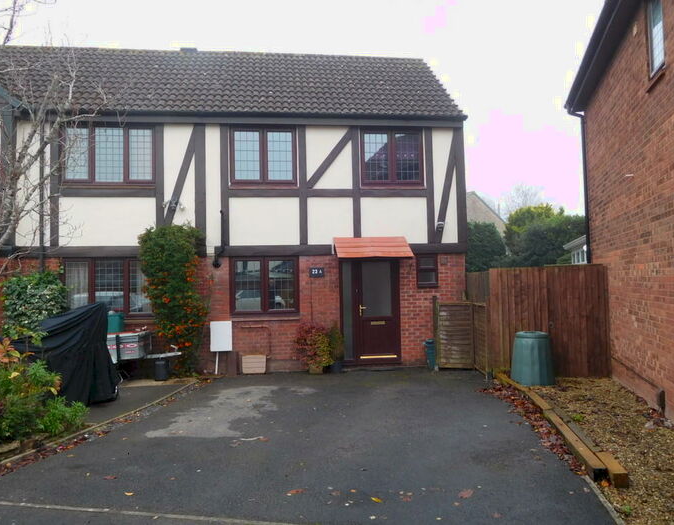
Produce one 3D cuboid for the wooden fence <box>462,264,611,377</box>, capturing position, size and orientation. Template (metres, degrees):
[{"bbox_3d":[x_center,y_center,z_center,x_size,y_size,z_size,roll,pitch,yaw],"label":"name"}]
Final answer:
[{"bbox_3d":[3.522,1.022,8.755,2.120,1.850,0.100,-2,-3,17],"label":"wooden fence"}]

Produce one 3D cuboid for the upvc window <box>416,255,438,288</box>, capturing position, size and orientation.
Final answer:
[{"bbox_3d":[1.827,0.182,10.288,0.462,0.685,0.090,-1,-3,-6],"label":"upvc window"}]

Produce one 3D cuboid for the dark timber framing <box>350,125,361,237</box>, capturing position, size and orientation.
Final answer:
[{"bbox_3d":[0.408,-1.549,10.087,0.165,2.350,0.050,-1,-2,-6],"label":"dark timber framing"}]

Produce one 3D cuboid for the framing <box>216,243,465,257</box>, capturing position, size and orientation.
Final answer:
[{"bbox_3d":[0.075,-0.233,9.981,4.967,0.228,0.060,-1,-2,-6],"label":"framing"}]

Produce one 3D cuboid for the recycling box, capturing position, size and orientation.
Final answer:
[{"bbox_3d":[-3.642,1.485,8.831,0.750,0.550,0.550,0,-3,-21],"label":"recycling box"}]

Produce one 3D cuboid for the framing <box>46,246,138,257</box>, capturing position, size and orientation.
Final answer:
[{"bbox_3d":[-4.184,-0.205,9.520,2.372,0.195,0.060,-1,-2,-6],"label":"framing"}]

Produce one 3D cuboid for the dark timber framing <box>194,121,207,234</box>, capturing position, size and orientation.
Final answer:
[{"bbox_3d":[-2.640,-1.511,9.795,0.198,2.310,0.050,-1,-3,-6],"label":"dark timber framing"}]

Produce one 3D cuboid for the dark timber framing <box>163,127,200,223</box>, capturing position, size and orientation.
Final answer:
[{"bbox_3d":[-2.988,-1.570,9.758,0.157,2.241,0.050,17,-4,-5],"label":"dark timber framing"}]

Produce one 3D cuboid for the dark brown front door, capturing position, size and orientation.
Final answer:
[{"bbox_3d":[0.791,0.968,10.163,0.965,2.064,0.090,-1,-3,-6],"label":"dark brown front door"}]

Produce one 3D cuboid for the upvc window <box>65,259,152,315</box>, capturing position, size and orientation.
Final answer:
[{"bbox_3d":[-4.311,0.474,9.595,1.627,1.113,0.100,-1,-3,-6],"label":"upvc window"}]

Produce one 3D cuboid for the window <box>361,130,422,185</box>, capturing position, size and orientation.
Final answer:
[{"bbox_3d":[1.113,-2.112,10.304,1.276,1.159,0.100,-1,-3,-6],"label":"window"}]

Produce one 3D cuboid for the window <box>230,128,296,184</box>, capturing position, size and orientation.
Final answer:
[{"bbox_3d":[-1.449,-2.077,9.941,1.291,1.149,0.090,-1,-2,-6],"label":"window"}]

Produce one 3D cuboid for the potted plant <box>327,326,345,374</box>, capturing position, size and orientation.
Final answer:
[{"bbox_3d":[-0.029,1.591,9.569,0.400,0.900,0.400,-1,-2,-6],"label":"potted plant"}]

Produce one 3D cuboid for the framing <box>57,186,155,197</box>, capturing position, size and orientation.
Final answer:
[{"bbox_3d":[-4.344,-1.322,9.612,1.762,0.180,0.050,-1,-2,-6],"label":"framing"}]

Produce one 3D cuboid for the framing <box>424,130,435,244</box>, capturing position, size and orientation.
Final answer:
[{"bbox_3d":[1.876,-1.561,10.236,0.208,2.369,0.050,-1,-2,-6],"label":"framing"}]

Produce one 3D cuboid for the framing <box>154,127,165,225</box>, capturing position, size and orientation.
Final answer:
[{"bbox_3d":[-3.387,-1.532,9.666,0.167,2.238,0.050,-1,-2,-6],"label":"framing"}]

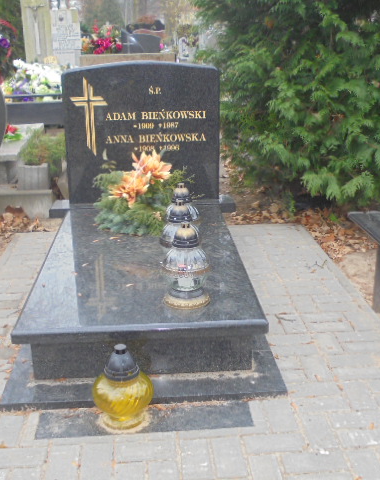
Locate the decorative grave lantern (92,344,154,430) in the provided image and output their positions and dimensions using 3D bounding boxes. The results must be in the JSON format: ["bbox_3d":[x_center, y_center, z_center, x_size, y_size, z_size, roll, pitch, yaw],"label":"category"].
[{"bbox_3d":[-0.235,0.502,2.209,0.215,0.277,0.215,-2,18,-3],"label":"decorative grave lantern"}]

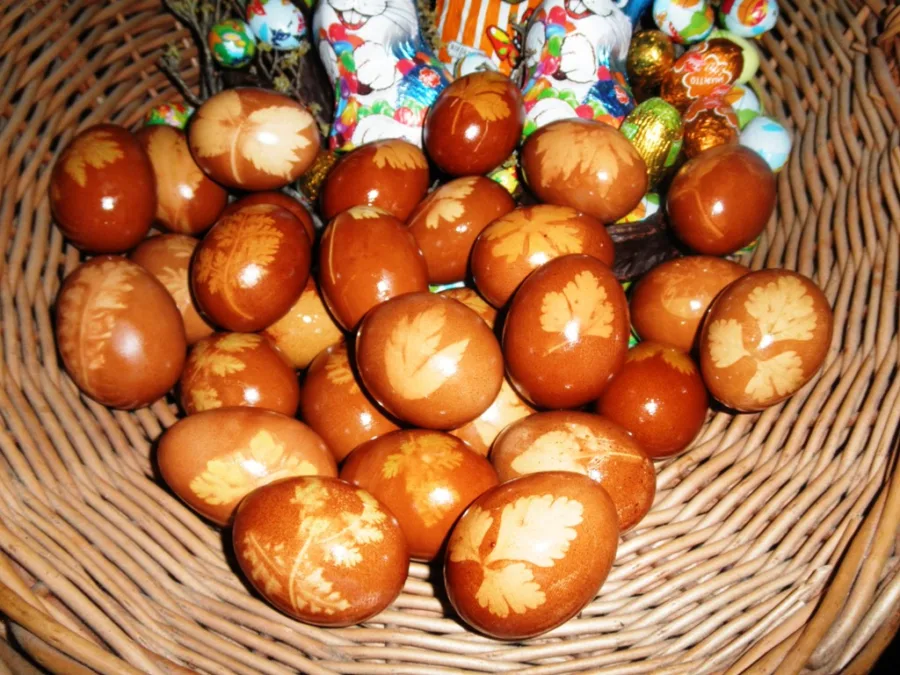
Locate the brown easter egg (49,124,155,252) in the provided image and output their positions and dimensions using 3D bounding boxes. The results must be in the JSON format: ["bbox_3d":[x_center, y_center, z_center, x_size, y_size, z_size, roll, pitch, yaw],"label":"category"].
[{"bbox_3d":[-0.155,-0.066,0.329,0.044,0.057,0.044,11,7,8],"label":"brown easter egg"}]

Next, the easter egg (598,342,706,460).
[{"bbox_3d":[0.085,0.026,0.307,0.044,0.044,0.057,27,45,22],"label":"easter egg"}]

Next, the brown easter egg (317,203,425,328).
[{"bbox_3d":[-0.031,-0.027,0.302,0.044,0.044,0.058,-16,97,2],"label":"brown easter egg"}]

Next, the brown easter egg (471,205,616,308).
[{"bbox_3d":[0.036,-0.030,0.287,0.057,0.044,0.044,-8,53,-10],"label":"brown easter egg"}]

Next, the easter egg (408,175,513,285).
[{"bbox_3d":[0.005,-0.048,0.325,0.044,0.044,0.057,37,64,25],"label":"easter egg"}]

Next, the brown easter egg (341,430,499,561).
[{"bbox_3d":[-0.011,0.056,0.264,0.060,0.046,0.046,9,48,-6],"label":"brown easter egg"}]

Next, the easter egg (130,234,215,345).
[{"bbox_3d":[-0.125,-0.022,0.327,0.043,0.043,0.056,8,49,7],"label":"easter egg"}]

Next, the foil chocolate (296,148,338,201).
[{"bbox_3d":[-0.065,-0.079,0.358,0.025,0.034,0.025,41,30,26],"label":"foil chocolate"}]

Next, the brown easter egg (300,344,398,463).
[{"bbox_3d":[-0.036,0.029,0.302,0.044,0.044,0.059,-40,92,-30],"label":"brown easter egg"}]

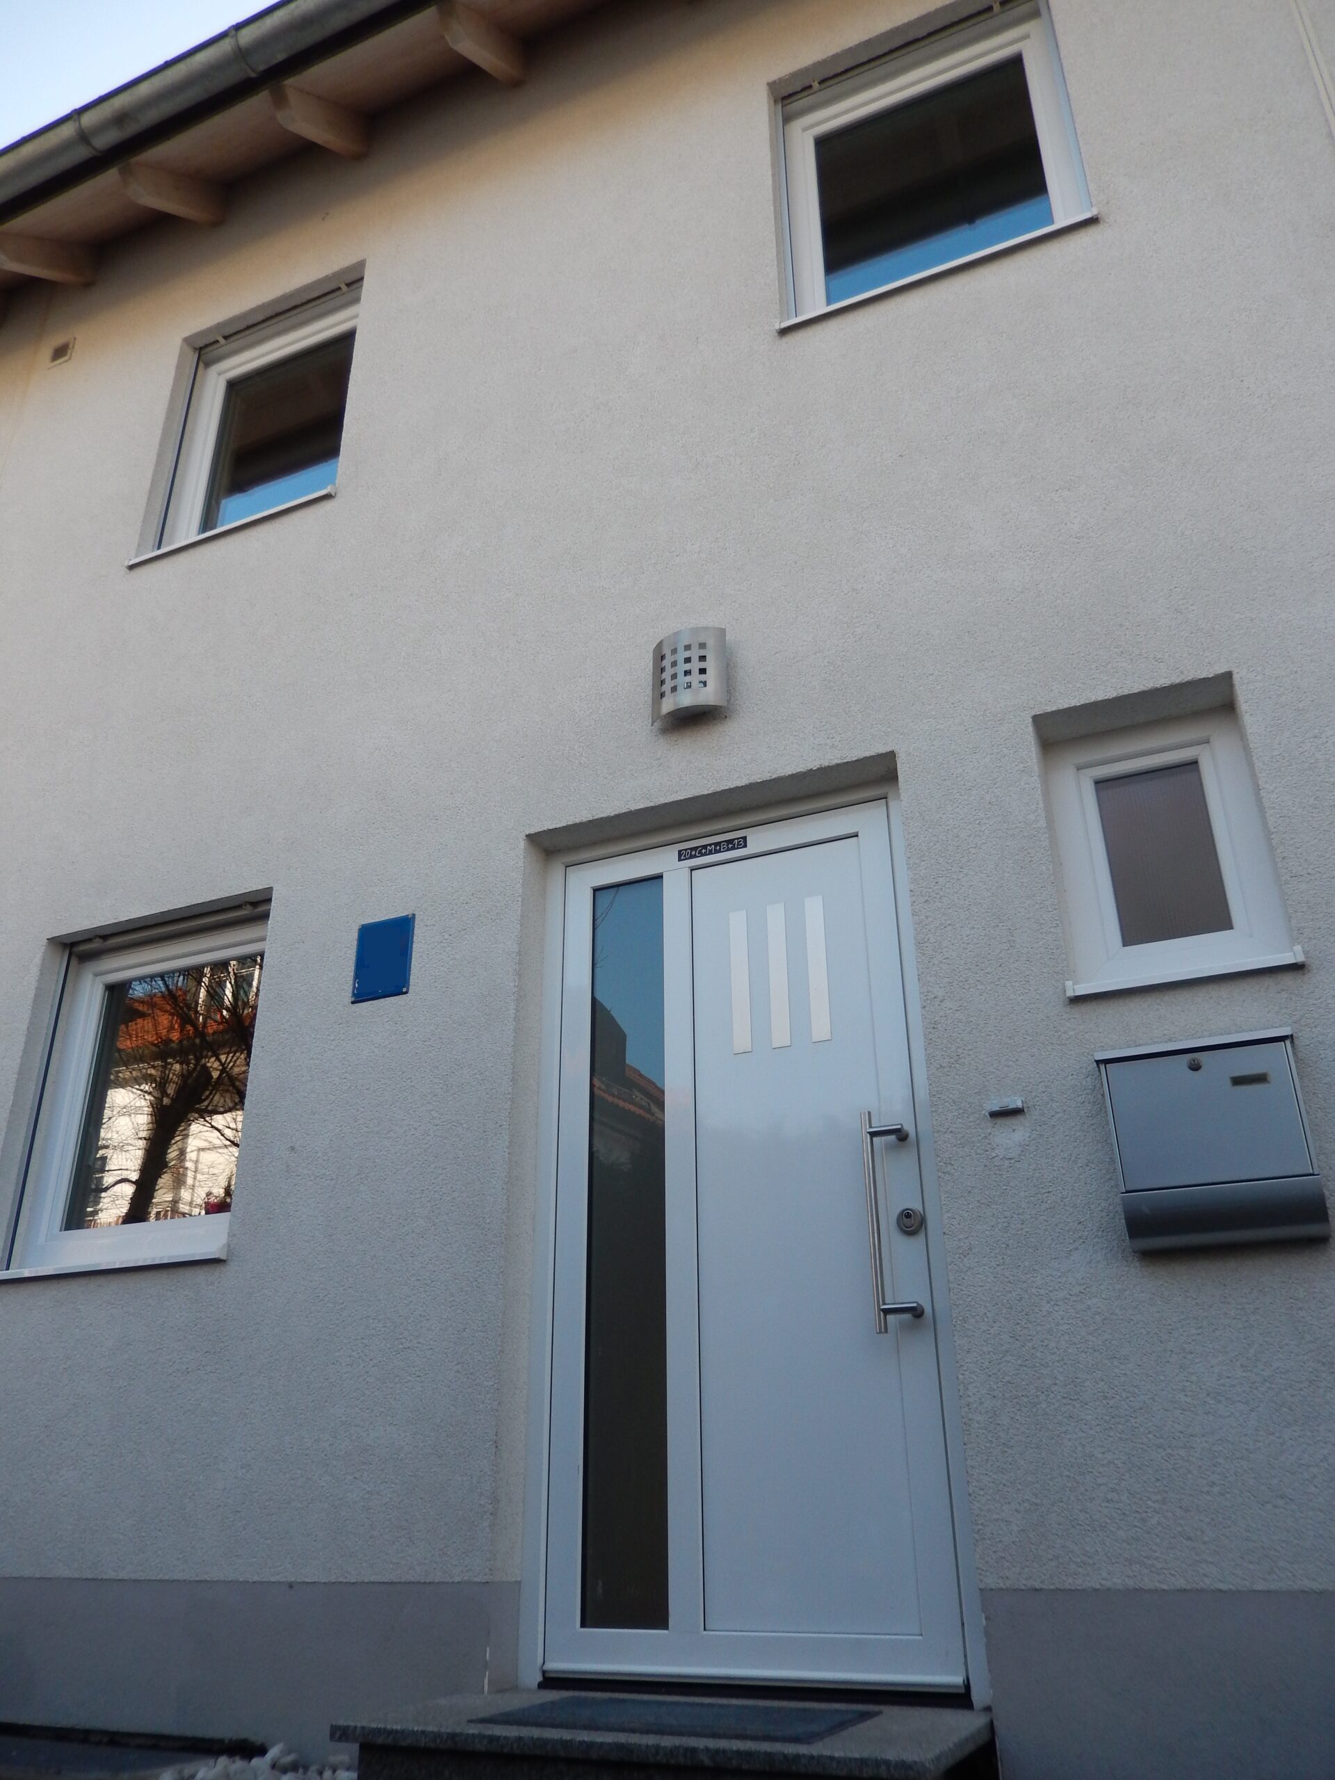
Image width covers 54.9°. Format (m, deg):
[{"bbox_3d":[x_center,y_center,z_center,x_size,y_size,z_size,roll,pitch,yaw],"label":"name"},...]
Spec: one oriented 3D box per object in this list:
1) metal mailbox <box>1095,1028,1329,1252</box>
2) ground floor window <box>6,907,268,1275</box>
[{"bbox_3d":[1.101,0.516,2.606,0.382,0.396,0.123,-11,-27,21],"label":"metal mailbox"},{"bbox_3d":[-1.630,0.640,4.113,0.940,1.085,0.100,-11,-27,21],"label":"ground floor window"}]

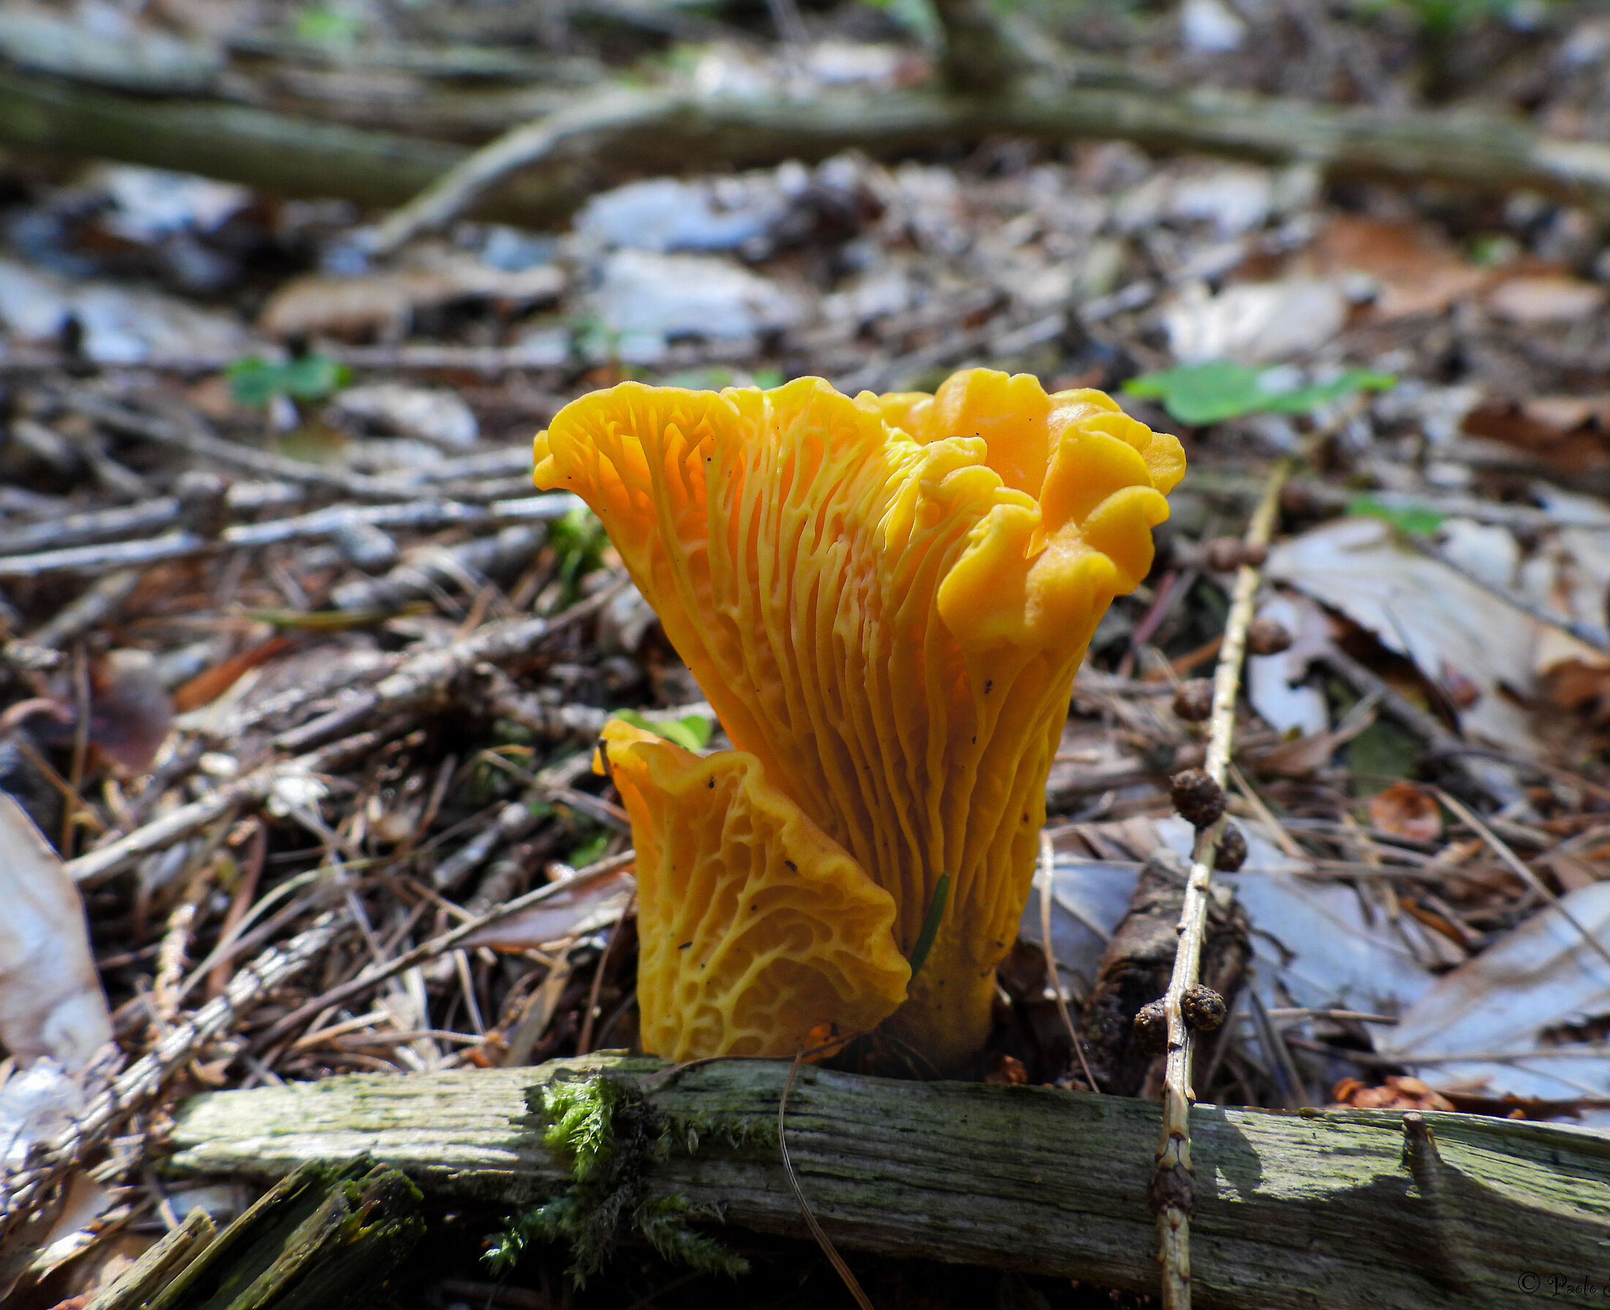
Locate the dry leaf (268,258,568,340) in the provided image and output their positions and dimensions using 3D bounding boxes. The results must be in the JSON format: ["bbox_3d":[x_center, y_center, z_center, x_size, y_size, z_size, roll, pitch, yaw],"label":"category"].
[{"bbox_3d":[-0.140,-0.127,0.433,0.105,0.023,0.038,-4,33,-7],"label":"dry leaf"}]

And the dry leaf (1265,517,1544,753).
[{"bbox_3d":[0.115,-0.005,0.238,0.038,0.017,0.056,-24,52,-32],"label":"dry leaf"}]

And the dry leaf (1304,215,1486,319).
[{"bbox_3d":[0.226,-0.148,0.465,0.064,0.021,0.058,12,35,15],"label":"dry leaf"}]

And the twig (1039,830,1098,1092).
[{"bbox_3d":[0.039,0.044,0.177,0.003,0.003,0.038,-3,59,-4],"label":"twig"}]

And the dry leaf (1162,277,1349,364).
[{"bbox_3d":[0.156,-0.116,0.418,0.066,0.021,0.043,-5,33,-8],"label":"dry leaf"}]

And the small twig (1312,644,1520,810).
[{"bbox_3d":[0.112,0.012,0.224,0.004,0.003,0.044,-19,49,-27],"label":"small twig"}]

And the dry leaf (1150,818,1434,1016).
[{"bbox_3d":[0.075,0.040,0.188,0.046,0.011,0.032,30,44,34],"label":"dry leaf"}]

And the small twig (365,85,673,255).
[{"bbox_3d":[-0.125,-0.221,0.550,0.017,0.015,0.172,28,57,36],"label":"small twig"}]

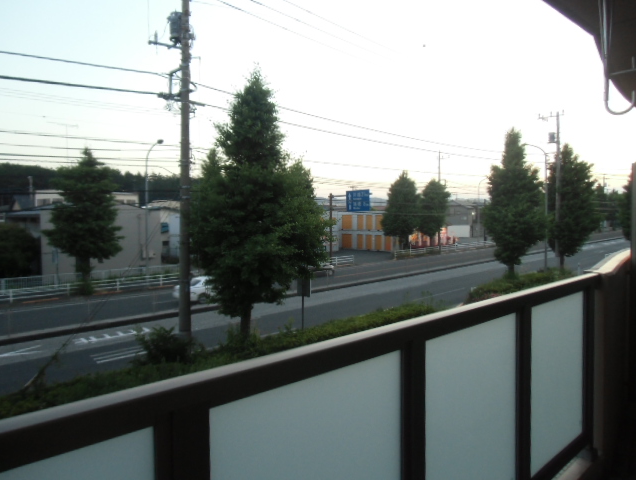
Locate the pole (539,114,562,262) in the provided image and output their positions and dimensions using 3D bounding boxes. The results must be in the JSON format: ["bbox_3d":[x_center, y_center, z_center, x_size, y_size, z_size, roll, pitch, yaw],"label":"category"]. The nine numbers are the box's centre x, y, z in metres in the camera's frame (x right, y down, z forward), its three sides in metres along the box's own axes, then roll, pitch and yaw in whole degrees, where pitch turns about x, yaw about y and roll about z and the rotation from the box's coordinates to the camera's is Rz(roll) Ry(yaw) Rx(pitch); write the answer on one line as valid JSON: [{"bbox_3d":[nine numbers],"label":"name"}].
[{"bbox_3d":[18.378,-3.838,34.960,0.600,12.282,1.888,-2,2,-39],"label":"pole"}]

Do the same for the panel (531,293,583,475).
[{"bbox_3d":[1.286,0.727,2.367,0.687,0.830,0.030,-2,2,-42],"label":"panel"}]

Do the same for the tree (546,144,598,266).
[{"bbox_3d":[20.619,-2.648,35.989,4.300,10.200,4.300,-3,3,-44],"label":"tree"}]

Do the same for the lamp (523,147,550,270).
[{"bbox_3d":[17.162,-2.523,35.141,0.350,10.100,2.000,-3,3,-44],"label":"lamp"}]

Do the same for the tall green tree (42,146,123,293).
[{"bbox_3d":[-15.323,-1.234,28.742,5.139,9.367,5.139,-2,2,-39],"label":"tall green tree"}]

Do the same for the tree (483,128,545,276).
[{"bbox_3d":[13.953,-2.613,31.678,4.300,10.700,4.300,-3,3,-44],"label":"tree"}]

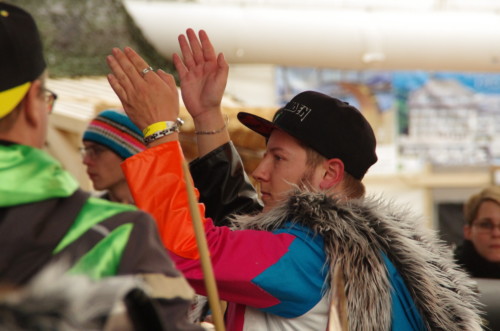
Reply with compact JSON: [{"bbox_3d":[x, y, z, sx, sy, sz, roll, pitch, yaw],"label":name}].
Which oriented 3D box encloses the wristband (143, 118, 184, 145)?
[{"bbox_3d":[-0.171,-0.067,8.220,0.078,0.028,0.060,-26,-16,5],"label":"wristband"}]

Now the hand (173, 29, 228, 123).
[{"bbox_3d":[-0.095,-0.187,8.450,0.107,0.190,0.055,-11,12,8],"label":"hand"}]

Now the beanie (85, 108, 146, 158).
[{"bbox_3d":[-0.358,-0.086,11.600,0.220,0.160,0.190,23,-8,-20],"label":"beanie"}]

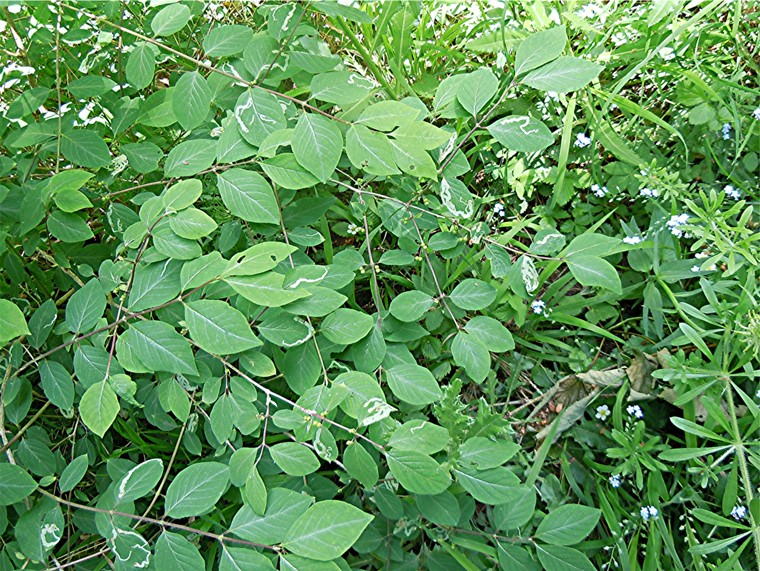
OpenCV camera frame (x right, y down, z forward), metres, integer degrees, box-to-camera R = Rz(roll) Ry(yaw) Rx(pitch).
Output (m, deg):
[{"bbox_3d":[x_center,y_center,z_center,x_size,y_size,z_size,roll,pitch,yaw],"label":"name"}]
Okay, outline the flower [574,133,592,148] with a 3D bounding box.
[{"bbox_3d":[0.284,-0.202,0.920,0.025,0.018,0.022,0,48,0],"label":"flower"}]

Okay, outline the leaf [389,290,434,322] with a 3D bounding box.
[{"bbox_3d":[0.034,0.023,0.720,0.050,0.012,0.037,-14,61,-8],"label":"leaf"}]

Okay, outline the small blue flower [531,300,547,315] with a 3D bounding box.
[{"bbox_3d":[0.178,0.025,0.740,0.018,0.014,0.014,0,44,0],"label":"small blue flower"}]

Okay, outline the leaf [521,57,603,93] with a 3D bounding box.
[{"bbox_3d":[0.179,-0.207,0.652,0.088,0.011,0.048,-13,57,-9],"label":"leaf"}]

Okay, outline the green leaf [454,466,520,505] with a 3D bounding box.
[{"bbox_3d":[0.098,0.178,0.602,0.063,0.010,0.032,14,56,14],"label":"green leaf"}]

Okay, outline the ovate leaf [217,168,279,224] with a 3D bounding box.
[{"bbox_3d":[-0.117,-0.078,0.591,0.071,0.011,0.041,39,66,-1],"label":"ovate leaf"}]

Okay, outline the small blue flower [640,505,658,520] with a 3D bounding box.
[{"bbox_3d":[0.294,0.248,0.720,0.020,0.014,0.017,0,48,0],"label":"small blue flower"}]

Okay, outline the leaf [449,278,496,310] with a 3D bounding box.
[{"bbox_3d":[0.093,0.009,0.660,0.048,0.010,0.035,-6,65,-3],"label":"leaf"}]

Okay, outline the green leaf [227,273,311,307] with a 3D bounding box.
[{"bbox_3d":[-0.104,0.004,0.610,0.085,0.012,0.033,9,50,8],"label":"green leaf"}]

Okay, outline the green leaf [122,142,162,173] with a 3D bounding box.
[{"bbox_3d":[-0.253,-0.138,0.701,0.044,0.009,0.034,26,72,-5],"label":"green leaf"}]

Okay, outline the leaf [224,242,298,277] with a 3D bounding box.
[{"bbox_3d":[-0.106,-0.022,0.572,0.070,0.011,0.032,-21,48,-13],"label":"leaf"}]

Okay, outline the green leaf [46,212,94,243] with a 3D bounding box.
[{"bbox_3d":[-0.334,-0.063,0.712,0.061,0.011,0.034,25,65,9],"label":"green leaf"}]

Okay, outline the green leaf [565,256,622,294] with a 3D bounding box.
[{"bbox_3d":[0.236,-0.011,0.730,0.071,0.012,0.044,34,66,18],"label":"green leaf"}]

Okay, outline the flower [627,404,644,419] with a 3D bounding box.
[{"bbox_3d":[0.287,0.141,0.740,0.019,0.012,0.017,-4,52,5],"label":"flower"}]

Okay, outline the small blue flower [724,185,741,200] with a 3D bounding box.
[{"bbox_3d":[0.471,-0.124,0.880,0.021,0.018,0.021,0,48,0],"label":"small blue flower"}]

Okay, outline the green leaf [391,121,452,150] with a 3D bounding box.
[{"bbox_3d":[0.042,-0.149,0.662,0.064,0.011,0.041,1,60,1],"label":"green leaf"}]

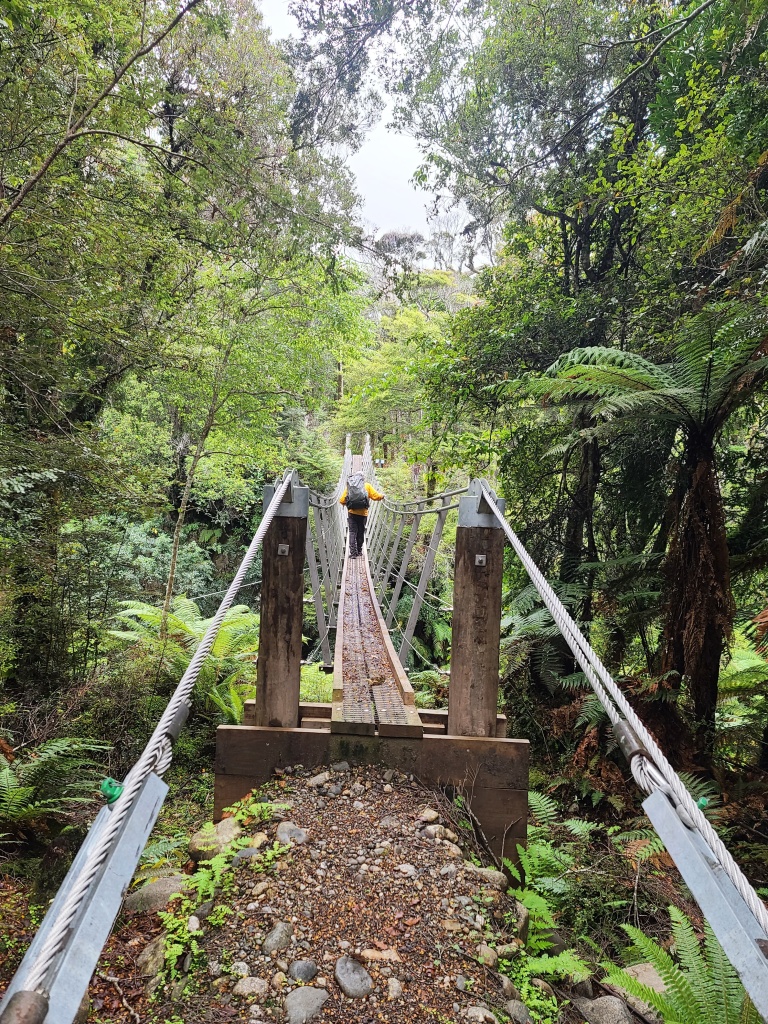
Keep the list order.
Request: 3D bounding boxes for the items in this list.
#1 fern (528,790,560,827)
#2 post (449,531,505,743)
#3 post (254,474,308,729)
[{"bbox_3d":[1.012,1.911,4.750,0.250,0.250,0.250,2,1,-2],"label":"fern"},{"bbox_3d":[0.531,0.672,4.289,0.240,1.186,0.240,2,1,-2],"label":"post"},{"bbox_3d":[-0.583,0.501,4.287,0.240,1.430,0.240,2,1,-2],"label":"post"}]

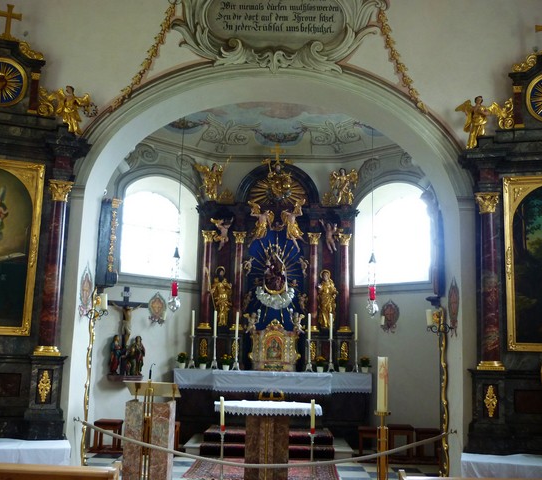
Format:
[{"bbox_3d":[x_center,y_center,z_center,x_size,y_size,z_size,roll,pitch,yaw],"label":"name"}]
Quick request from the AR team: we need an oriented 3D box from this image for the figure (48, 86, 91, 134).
[{"bbox_3d":[-1.870,-1.211,5.660,0.360,0.420,0.200,4,-10,-12],"label":"figure"}]

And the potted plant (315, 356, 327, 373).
[{"bbox_3d":[0.840,2.072,10.153,0.190,0.260,0.190,2,-9,0],"label":"potted plant"}]

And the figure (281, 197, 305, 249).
[{"bbox_3d":[0.404,-0.272,10.710,0.411,0.886,0.320,2,-9,0],"label":"figure"}]

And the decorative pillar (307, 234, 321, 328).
[{"bbox_3d":[0.772,0.730,10.826,0.250,1.751,0.250,2,-9,0],"label":"decorative pillar"}]

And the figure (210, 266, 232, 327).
[{"bbox_3d":[-0.876,0.983,10.618,0.350,1.023,0.300,2,-9,0],"label":"figure"}]

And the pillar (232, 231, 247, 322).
[{"bbox_3d":[-0.553,0.713,10.761,0.240,1.741,0.240,2,-9,0],"label":"pillar"}]

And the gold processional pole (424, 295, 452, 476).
[{"bbox_3d":[1.738,1.514,6.348,0.270,1.950,0.200,4,-10,-15],"label":"gold processional pole"}]

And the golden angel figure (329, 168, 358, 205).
[{"bbox_3d":[1.296,-0.952,10.918,0.530,0.615,0.320,2,-9,0],"label":"golden angel figure"}]

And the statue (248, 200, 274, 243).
[{"bbox_3d":[-0.186,-0.318,10.839,0.460,0.768,0.320,2,-9,0],"label":"statue"}]

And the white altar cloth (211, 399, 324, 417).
[{"bbox_3d":[-0.027,1.824,6.643,1.180,0.120,0.570,2,-9,0],"label":"white altar cloth"}]

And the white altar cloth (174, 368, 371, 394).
[{"bbox_3d":[0.024,2.298,9.909,3.150,0.300,0.850,2,-9,0],"label":"white altar cloth"}]

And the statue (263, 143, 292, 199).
[{"bbox_3d":[0.136,-1.228,11.095,0.510,0.950,0.340,2,-9,0],"label":"statue"}]

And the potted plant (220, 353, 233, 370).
[{"bbox_3d":[-0.733,2.002,10.061,0.220,0.280,0.220,2,-9,0],"label":"potted plant"}]

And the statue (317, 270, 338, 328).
[{"bbox_3d":[0.984,1.023,10.620,0.335,1.032,0.300,2,-9,0],"label":"statue"}]

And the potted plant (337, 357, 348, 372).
[{"bbox_3d":[1.189,2.062,10.111,0.190,0.250,0.190,2,-9,0],"label":"potted plant"}]

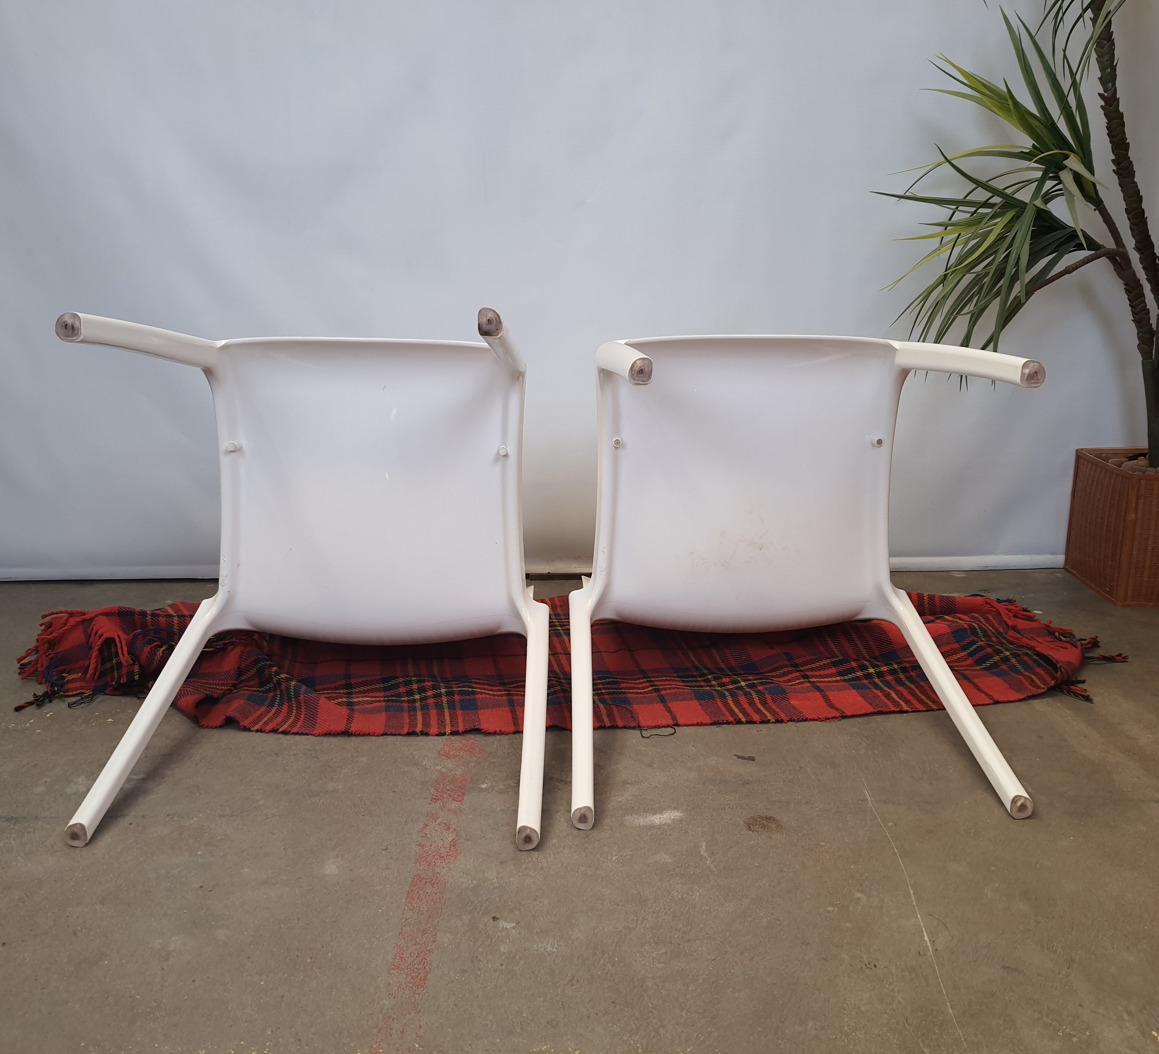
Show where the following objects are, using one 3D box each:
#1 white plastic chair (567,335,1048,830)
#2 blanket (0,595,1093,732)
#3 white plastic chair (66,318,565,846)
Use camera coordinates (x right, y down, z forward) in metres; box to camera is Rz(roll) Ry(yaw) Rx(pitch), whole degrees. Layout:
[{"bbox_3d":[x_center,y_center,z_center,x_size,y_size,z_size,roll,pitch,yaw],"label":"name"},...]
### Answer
[{"bbox_3d":[0.236,-0.035,1.428,0.490,0.535,0.785,0,19,0],"label":"white plastic chair"},{"bbox_3d":[-0.015,0.168,1.580,1.570,0.065,0.530,0,13,0],"label":"blanket"},{"bbox_3d":[-0.283,-0.026,1.379,0.490,0.535,0.785,1,16,-2],"label":"white plastic chair"}]

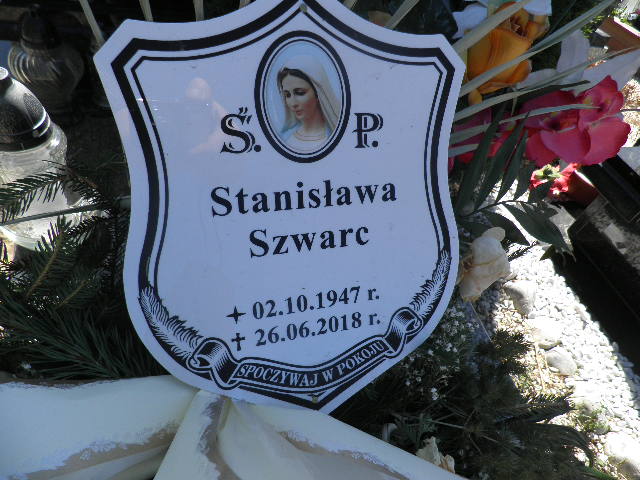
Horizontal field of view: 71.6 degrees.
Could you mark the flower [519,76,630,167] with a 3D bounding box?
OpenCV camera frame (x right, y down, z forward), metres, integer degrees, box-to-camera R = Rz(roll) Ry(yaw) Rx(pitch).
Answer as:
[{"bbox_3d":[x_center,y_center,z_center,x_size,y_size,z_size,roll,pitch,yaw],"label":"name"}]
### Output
[{"bbox_3d":[0.236,-0.110,0.410,0.092,0.065,0.055,23,47,18],"label":"flower"}]

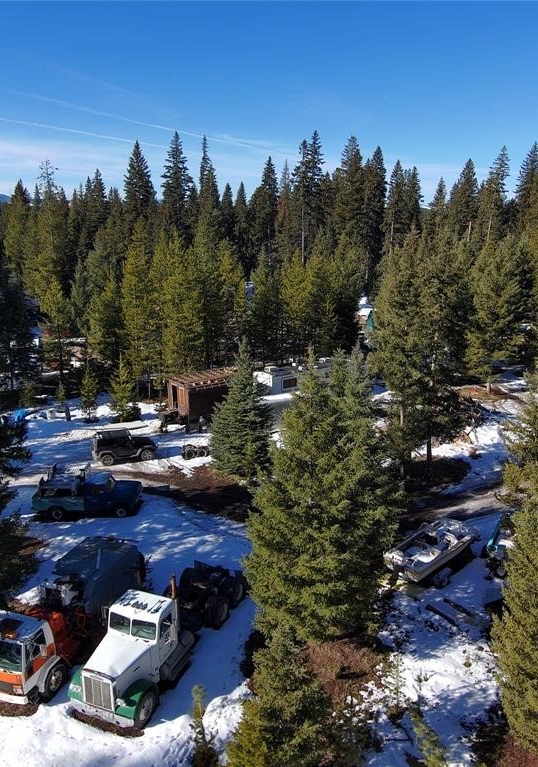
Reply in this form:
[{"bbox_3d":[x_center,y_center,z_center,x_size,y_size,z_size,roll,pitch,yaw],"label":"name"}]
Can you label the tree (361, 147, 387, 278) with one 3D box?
[{"bbox_3d":[14.416,-20.554,85.616,3.553,22.761,3.553,0,15,0],"label":"tree"}]

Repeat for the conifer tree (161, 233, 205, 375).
[{"bbox_3d":[-7.168,-5.738,50.863,3.700,12.900,3.700,0,16,0],"label":"conifer tree"}]

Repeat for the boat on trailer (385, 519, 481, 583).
[{"bbox_3d":[7.043,7.505,26.142,4.500,1.700,1.950,-8,18,-27],"label":"boat on trailer"}]

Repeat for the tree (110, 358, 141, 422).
[{"bbox_3d":[-9.972,0.482,43.147,2.224,4.554,2.224,0,15,0],"label":"tree"}]

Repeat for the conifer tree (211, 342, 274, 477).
[{"bbox_3d":[-1.574,1.420,35.534,3.500,7.690,3.500,0,16,0],"label":"conifer tree"}]

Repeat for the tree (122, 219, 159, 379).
[{"bbox_3d":[-10.165,-5.902,49.276,3.006,13.609,3.006,0,15,0],"label":"tree"}]

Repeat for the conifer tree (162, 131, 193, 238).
[{"bbox_3d":[-13.694,-24.195,92.924,5.400,25.470,5.400,0,16,0],"label":"conifer tree"}]

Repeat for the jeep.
[{"bbox_3d":[-8.644,3.622,37.218,3.900,1.850,1.750,-6,16,-20],"label":"jeep"}]

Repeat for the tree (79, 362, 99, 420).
[{"bbox_3d":[-12.545,0.585,43.401,1.398,4.220,1.398,0,15,0],"label":"tree"}]

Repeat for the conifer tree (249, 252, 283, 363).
[{"bbox_3d":[-0.243,-7.359,60.278,3.400,10.880,3.400,0,16,0],"label":"conifer tree"}]

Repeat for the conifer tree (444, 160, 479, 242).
[{"bbox_3d":[26.299,-19.829,85.816,4.621,21.256,4.621,0,15,0],"label":"conifer tree"}]

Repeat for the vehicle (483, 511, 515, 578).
[{"bbox_3d":[11.045,6.778,27.169,2.100,1.700,5.200,8,17,27],"label":"vehicle"}]

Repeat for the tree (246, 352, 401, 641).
[{"bbox_3d":[1.935,3.846,23.333,5.200,10.270,5.200,0,16,0],"label":"tree"}]

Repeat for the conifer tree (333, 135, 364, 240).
[{"bbox_3d":[12.836,-26.848,101.527,5.400,25.880,5.400,0,16,0],"label":"conifer tree"}]

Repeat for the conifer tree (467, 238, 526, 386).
[{"bbox_3d":[18.145,-5.328,49.434,4.765,12.417,4.765,0,15,0],"label":"conifer tree"}]

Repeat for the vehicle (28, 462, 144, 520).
[{"bbox_3d":[-8.719,5.345,30.398,5.000,1.950,1.950,-1,15,-5],"label":"vehicle"}]

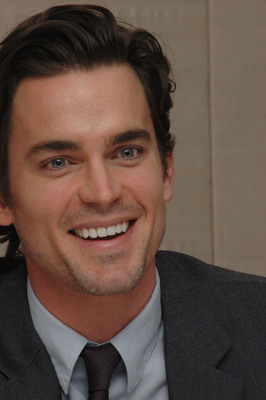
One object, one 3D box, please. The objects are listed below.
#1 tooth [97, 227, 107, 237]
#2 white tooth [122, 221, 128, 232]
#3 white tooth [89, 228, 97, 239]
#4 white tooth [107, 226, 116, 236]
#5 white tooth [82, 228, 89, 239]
[{"bbox_3d":[-0.027,0.029,2.323,0.009,0.010,0.007,-8,1,-4],"label":"tooth"},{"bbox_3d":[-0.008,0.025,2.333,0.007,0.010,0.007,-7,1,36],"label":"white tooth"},{"bbox_3d":[-0.035,0.030,2.323,0.007,0.009,0.006,-8,1,10],"label":"white tooth"},{"bbox_3d":[-0.019,0.028,2.324,0.009,0.009,0.007,-8,1,-20],"label":"white tooth"},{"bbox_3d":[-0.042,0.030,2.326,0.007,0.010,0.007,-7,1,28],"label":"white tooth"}]

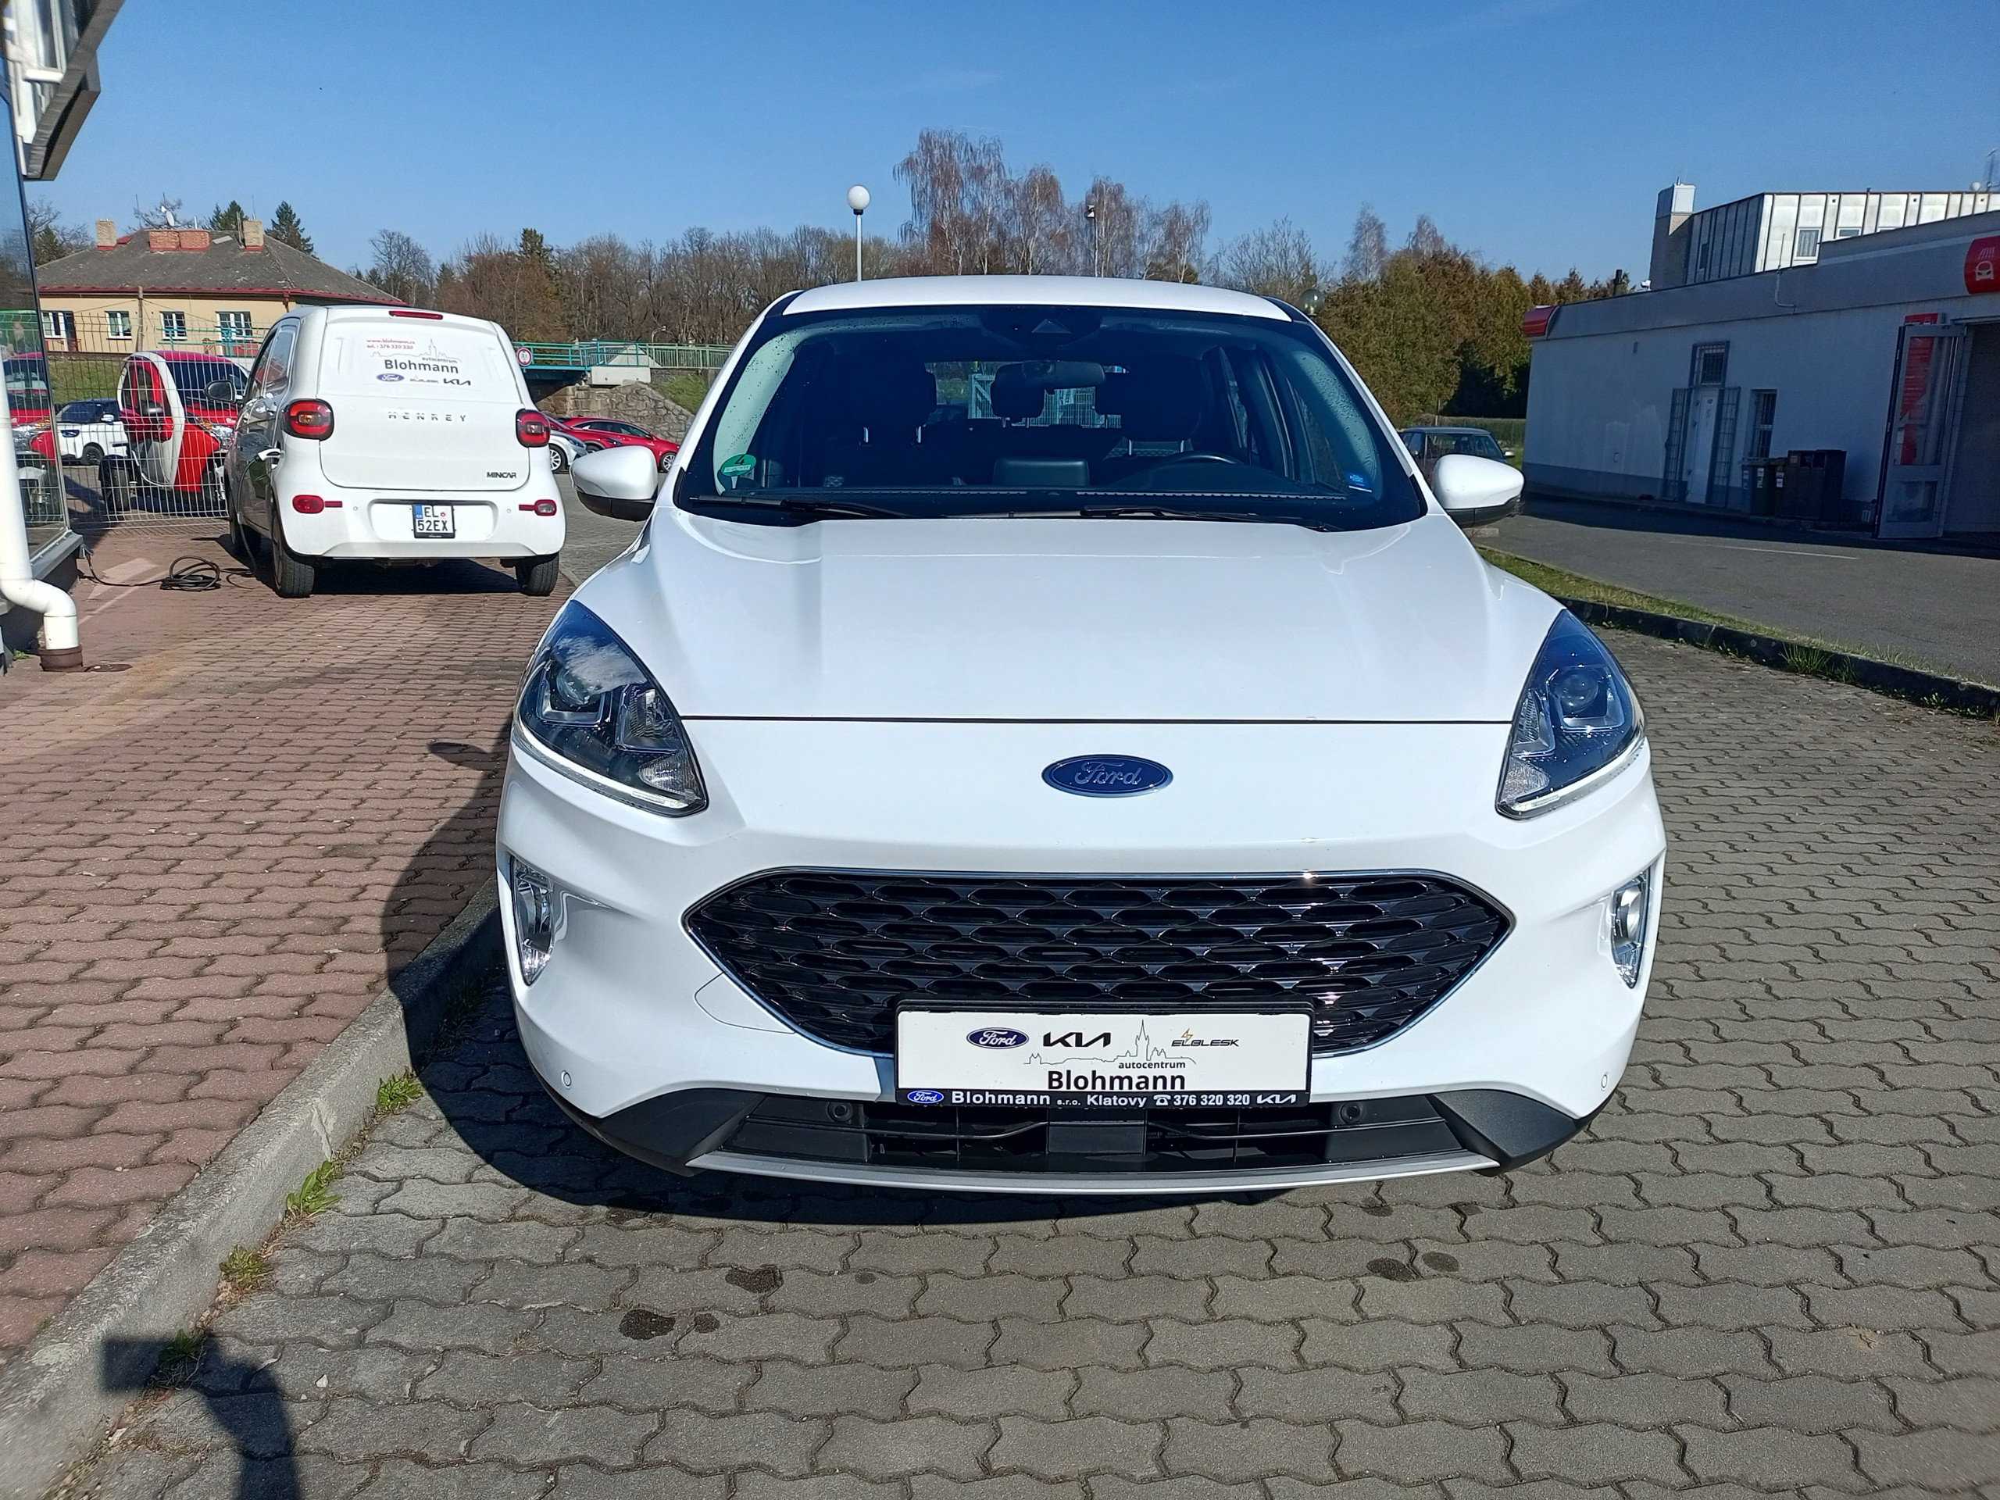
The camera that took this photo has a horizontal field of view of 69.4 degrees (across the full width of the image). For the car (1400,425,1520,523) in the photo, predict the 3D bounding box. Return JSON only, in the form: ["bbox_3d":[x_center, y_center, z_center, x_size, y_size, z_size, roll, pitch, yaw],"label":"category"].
[{"bbox_3d":[7.726,-4.784,24.500,1.720,1.420,4.100,1,14,2],"label":"car"}]

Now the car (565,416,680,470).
[{"bbox_3d":[-9.000,-7.690,36.500,4.350,1.470,1.800,6,14,21],"label":"car"}]

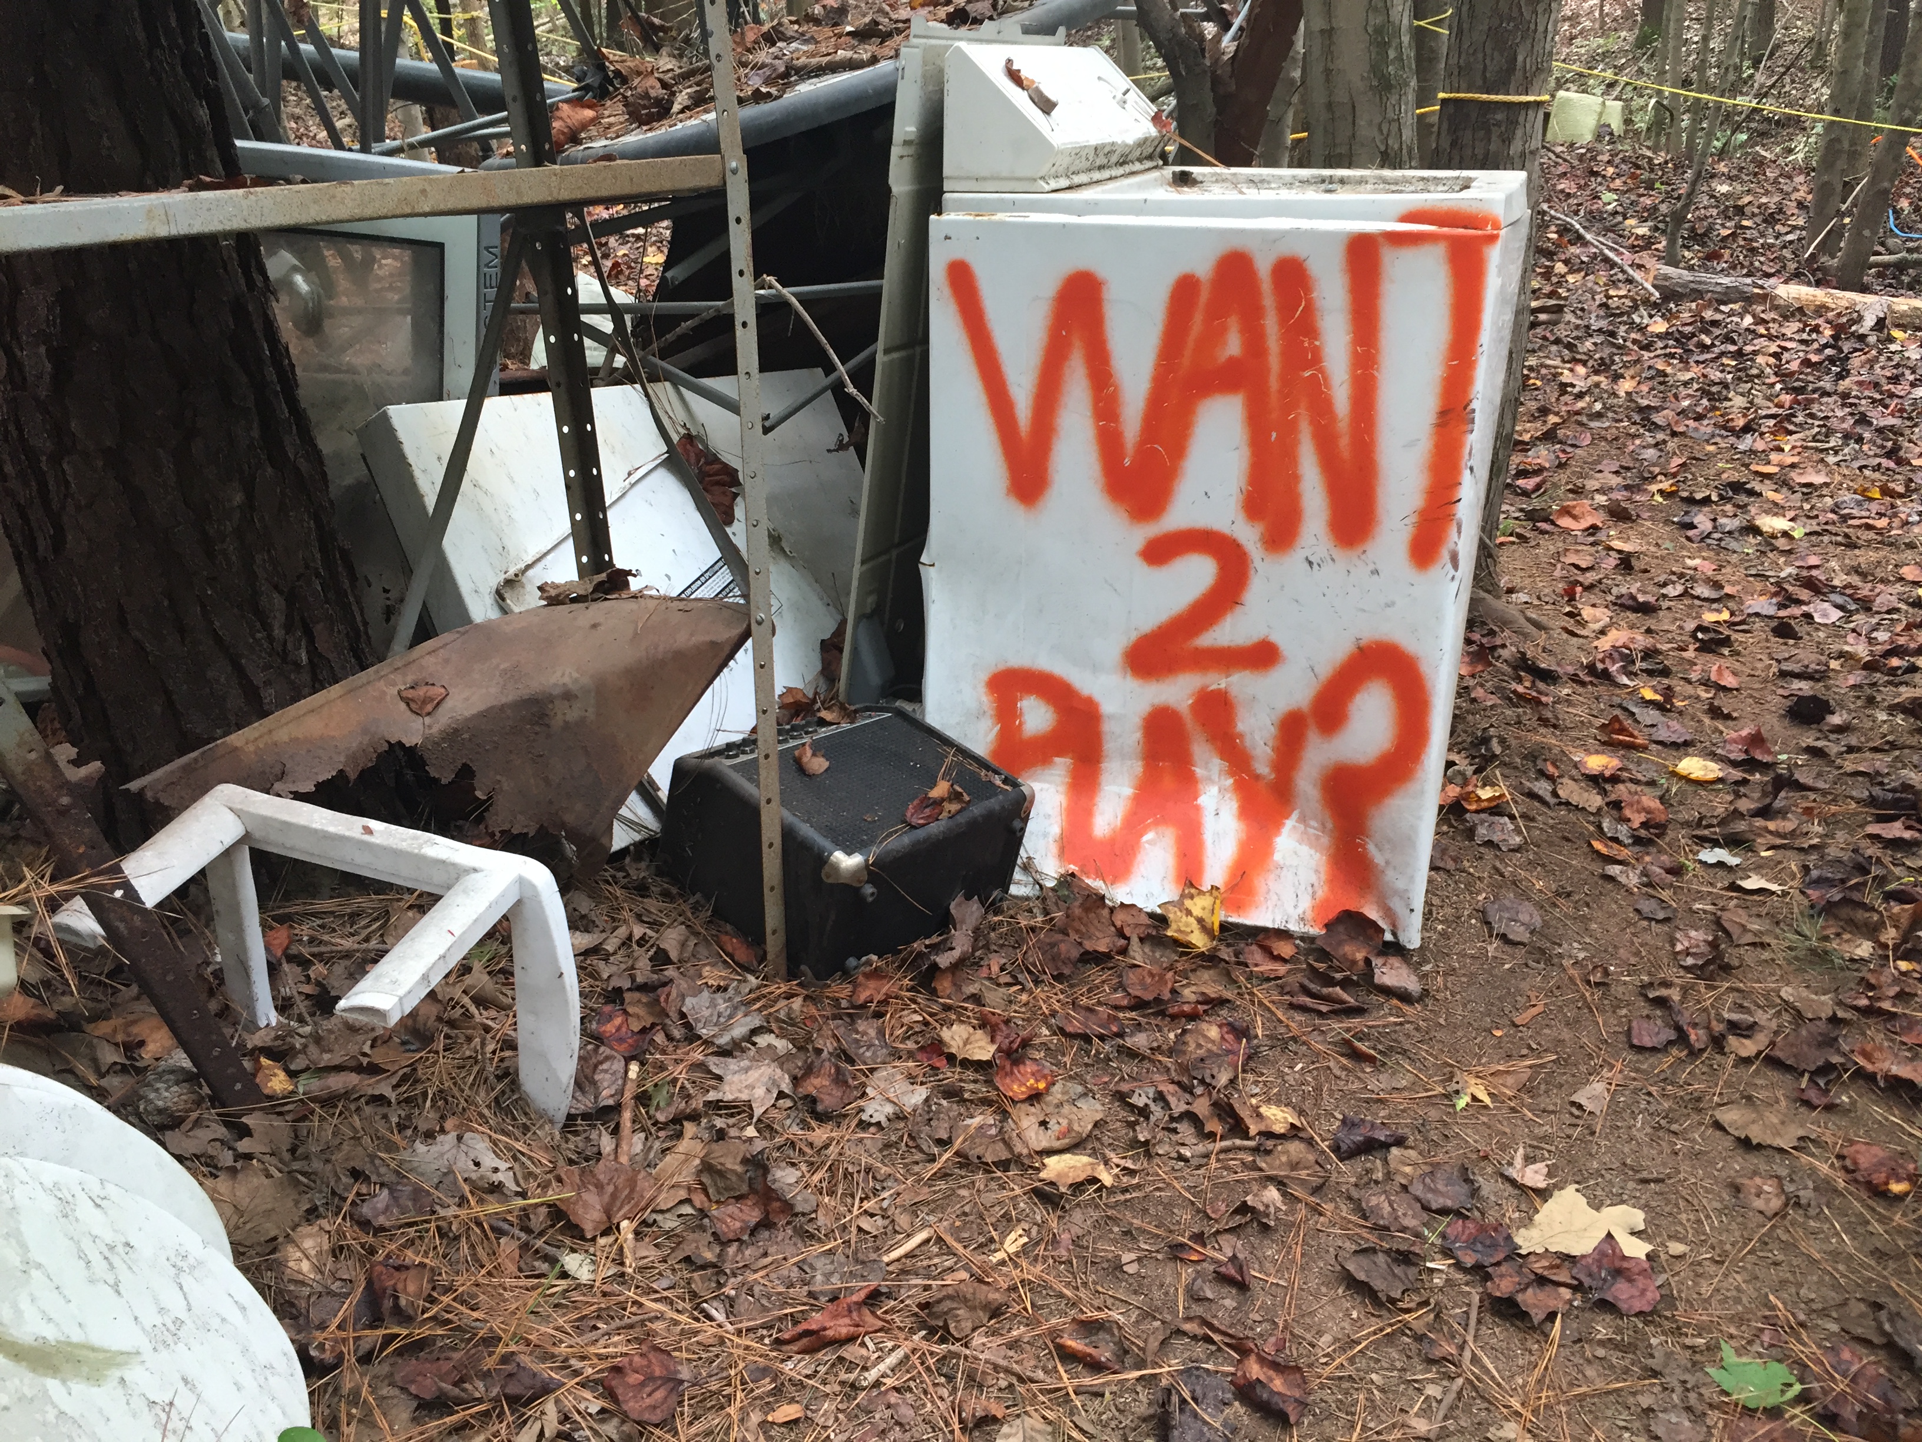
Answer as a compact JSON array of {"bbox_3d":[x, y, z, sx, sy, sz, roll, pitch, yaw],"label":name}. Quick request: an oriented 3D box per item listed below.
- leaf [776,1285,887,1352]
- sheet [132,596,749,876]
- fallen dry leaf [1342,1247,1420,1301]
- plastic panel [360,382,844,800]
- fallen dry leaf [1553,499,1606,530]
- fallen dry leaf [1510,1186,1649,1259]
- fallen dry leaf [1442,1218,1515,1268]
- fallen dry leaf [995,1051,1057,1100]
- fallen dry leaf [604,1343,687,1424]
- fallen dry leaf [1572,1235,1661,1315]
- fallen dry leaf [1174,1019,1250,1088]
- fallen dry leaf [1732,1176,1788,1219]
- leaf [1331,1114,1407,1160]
[{"bbox_3d":[-0.110,0.531,1.411,0.109,0.028,0.042,-13,26,-28],"label":"leaf"},{"bbox_3d":[-0.683,0.024,2.200,0.808,0.323,0.220,-7,-5,-1],"label":"sheet"},{"bbox_3d":[0.393,0.513,1.518,0.065,0.015,0.052,22,32,39],"label":"fallen dry leaf"},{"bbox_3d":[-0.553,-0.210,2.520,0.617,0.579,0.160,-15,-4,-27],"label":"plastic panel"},{"bbox_3d":[1.425,-0.472,3.725,0.115,0.045,0.095,0,23,0],"label":"fallen dry leaf"},{"bbox_3d":[0.594,0.488,1.524,0.102,0.018,0.127,21,31,40],"label":"fallen dry leaf"},{"bbox_3d":[0.487,0.490,1.517,0.065,0.020,0.057,-10,25,-22],"label":"fallen dry leaf"},{"bbox_3d":[0.063,0.385,1.752,0.059,0.028,0.078,-21,31,-40],"label":"fallen dry leaf"},{"bbox_3d":[-0.266,0.570,1.389,0.060,0.020,0.070,-19,31,-35],"label":"fallen dry leaf"},{"bbox_3d":[0.606,0.508,1.472,0.079,0.022,0.070,-20,30,-38],"label":"fallen dry leaf"},{"bbox_3d":[0.291,0.369,1.822,0.086,0.022,0.106,22,32,39],"label":"fallen dry leaf"},{"bbox_3d":[0.800,0.471,1.613,0.050,0.012,0.056,12,27,24],"label":"fallen dry leaf"},{"bbox_3d":[0.424,0.435,1.674,0.073,0.022,0.045,-6,22,-14],"label":"leaf"}]

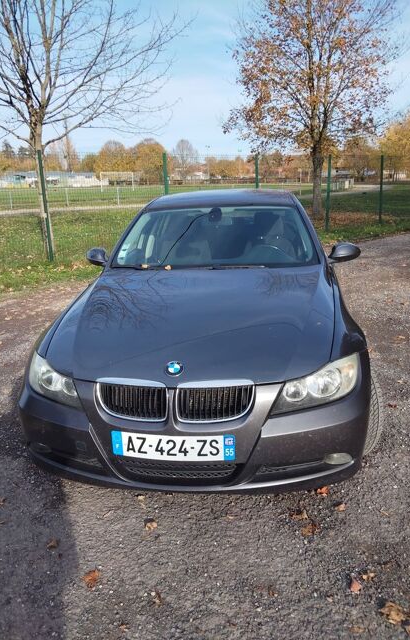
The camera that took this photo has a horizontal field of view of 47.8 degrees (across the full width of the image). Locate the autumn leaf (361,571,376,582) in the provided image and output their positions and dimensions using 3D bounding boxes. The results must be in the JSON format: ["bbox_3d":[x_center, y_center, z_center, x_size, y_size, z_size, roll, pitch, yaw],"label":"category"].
[{"bbox_3d":[0.636,0.998,1.799,0.052,0.020,0.050,-2,17,0],"label":"autumn leaf"}]

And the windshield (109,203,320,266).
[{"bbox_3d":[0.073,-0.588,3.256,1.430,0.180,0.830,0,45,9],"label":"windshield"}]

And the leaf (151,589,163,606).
[{"bbox_3d":[-0.179,1.049,1.746,0.047,0.020,0.070,-2,17,0],"label":"leaf"}]

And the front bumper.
[{"bbox_3d":[-0.102,0.484,2.120,1.770,0.530,0.500,0,17,8],"label":"front bumper"}]

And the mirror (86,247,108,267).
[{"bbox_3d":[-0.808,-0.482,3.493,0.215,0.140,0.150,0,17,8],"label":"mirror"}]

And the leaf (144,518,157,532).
[{"bbox_3d":[-0.249,0.940,2.115,0.058,0.022,0.070,-2,17,0],"label":"leaf"}]

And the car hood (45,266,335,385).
[{"bbox_3d":[-0.044,-0.038,2.512,1.520,0.270,1.380,0,17,8],"label":"car hood"}]

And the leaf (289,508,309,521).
[{"bbox_3d":[0.436,0.898,2.133,0.090,0.025,0.060,-3,17,0],"label":"leaf"}]

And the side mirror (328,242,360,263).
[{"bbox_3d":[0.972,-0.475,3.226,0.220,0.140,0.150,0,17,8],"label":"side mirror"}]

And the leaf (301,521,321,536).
[{"bbox_3d":[0.467,0.922,2.045,0.082,0.025,0.080,-3,17,0],"label":"leaf"}]

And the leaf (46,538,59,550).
[{"bbox_3d":[-0.669,0.985,2.028,0.060,0.020,0.060,-2,17,0],"label":"leaf"}]

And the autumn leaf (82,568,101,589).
[{"bbox_3d":[-0.452,1.029,1.839,0.088,0.025,0.075,-10,18,-24],"label":"autumn leaf"}]

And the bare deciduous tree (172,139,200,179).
[{"bbox_3d":[-5.625,-44.721,130.000,7.800,13.000,7.800,-3,17,0],"label":"bare deciduous tree"}]

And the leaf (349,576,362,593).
[{"bbox_3d":[0.571,1.003,1.753,0.043,0.028,0.058,-3,17,0],"label":"leaf"}]

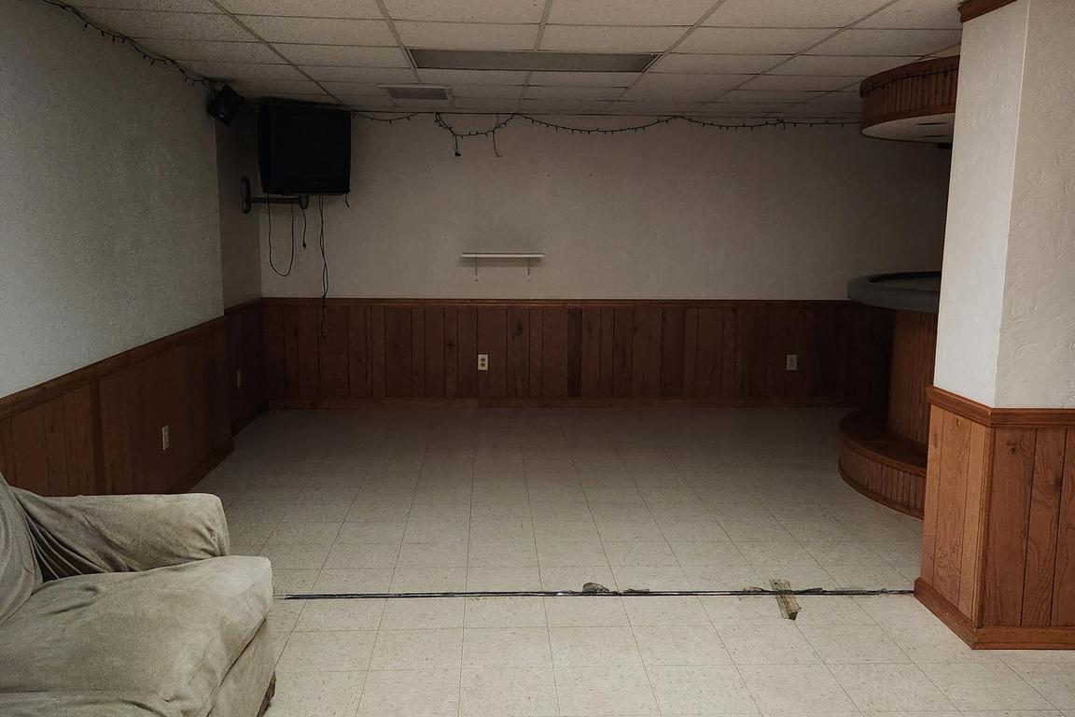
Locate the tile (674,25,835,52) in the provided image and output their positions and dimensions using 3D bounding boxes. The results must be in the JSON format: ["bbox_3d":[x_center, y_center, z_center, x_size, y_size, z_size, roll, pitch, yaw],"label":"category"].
[{"bbox_3d":[0.924,-1.382,4.132,0.595,0.020,0.595,0,9,-3],"label":"tile"}]

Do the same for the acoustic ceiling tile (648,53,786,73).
[{"bbox_3d":[0.894,-1.472,4.734,0.595,0.020,0.595,0,9,-3],"label":"acoustic ceiling tile"}]

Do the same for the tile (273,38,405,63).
[{"bbox_3d":[-0.932,-1.478,4.641,0.595,0.020,0.595,0,9,-3],"label":"tile"}]

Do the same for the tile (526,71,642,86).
[{"bbox_3d":[0.257,-1.577,5.354,0.600,0.020,0.600,0,8,-3],"label":"tile"}]

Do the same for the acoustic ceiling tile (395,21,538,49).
[{"bbox_3d":[-0.293,-1.386,4.070,0.595,0.020,0.595,0,9,-3],"label":"acoustic ceiling tile"}]

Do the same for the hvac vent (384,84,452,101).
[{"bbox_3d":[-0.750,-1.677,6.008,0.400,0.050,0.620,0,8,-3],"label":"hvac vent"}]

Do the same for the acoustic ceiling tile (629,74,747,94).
[{"bbox_3d":[0.871,-1.575,5.384,0.600,0.020,0.600,0,8,-3],"label":"acoustic ceiling tile"}]

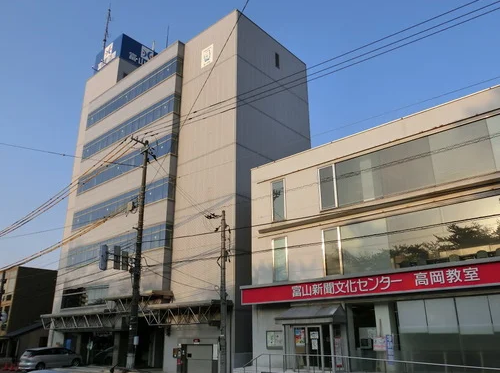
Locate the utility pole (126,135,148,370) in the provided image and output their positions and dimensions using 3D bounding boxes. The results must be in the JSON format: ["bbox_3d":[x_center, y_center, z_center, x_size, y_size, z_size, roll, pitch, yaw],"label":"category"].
[{"bbox_3d":[-6.435,3.349,24.510,0.380,13.500,0.380,-18,-26,38],"label":"utility pole"}]

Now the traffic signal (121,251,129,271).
[{"bbox_3d":[-6.961,4.180,23.439,0.200,1.080,0.340,-17,-26,38],"label":"traffic signal"}]

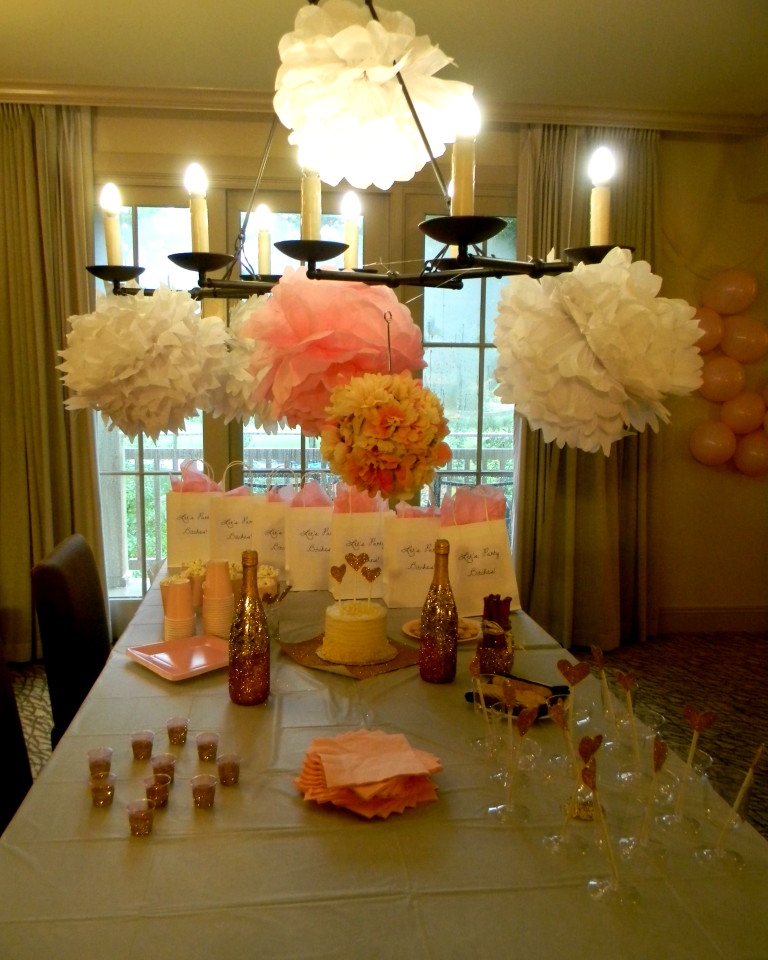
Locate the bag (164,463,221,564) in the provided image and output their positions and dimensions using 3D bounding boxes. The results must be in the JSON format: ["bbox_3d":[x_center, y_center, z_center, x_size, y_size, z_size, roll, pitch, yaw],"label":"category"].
[{"bbox_3d":[-0.679,0.123,3.022,0.199,0.372,0.111,0,7,-6],"label":"bag"}]

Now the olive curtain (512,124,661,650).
[{"bbox_3d":[1.056,-0.422,4.337,0.713,2.652,0.171,0,7,-5],"label":"olive curtain"}]

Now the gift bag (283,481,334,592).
[{"bbox_3d":[-0.215,0.170,2.717,0.199,0.362,0.111,-1,7,-8],"label":"gift bag"}]

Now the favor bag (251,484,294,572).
[{"bbox_3d":[-0.343,0.175,2.744,0.200,0.295,0.110,-1,7,-7],"label":"favor bag"}]

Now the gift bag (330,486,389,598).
[{"bbox_3d":[-0.067,0.184,2.613,0.201,0.362,0.111,-1,7,-12],"label":"gift bag"}]

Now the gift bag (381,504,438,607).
[{"bbox_3d":[0.099,0.215,2.436,0.200,0.295,0.110,-1,7,-7],"label":"gift bag"}]

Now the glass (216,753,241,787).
[{"bbox_3d":[-0.263,0.495,1.408,0.041,0.040,0.041,0,7,0],"label":"glass"}]

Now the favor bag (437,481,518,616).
[{"bbox_3d":[0.272,0.204,2.455,0.208,0.367,0.116,-3,8,-27],"label":"favor bag"}]

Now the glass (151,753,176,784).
[{"bbox_3d":[-0.366,0.477,1.375,0.042,0.050,0.042,-1,7,-7],"label":"glass"}]

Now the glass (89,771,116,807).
[{"bbox_3d":[-0.445,0.486,1.305,0.042,0.050,0.042,-1,7,-7],"label":"glass"}]

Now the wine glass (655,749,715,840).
[{"bbox_3d":[0.442,0.467,1.235,0.090,0.106,0.090,-1,7,-7],"label":"wine glass"}]

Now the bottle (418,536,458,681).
[{"bbox_3d":[0.123,0.287,1.816,0.085,0.312,0.085,-1,7,-7],"label":"bottle"}]

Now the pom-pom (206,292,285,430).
[{"bbox_3d":[-0.277,-0.268,1.920,0.335,0.320,0.335,-1,7,-7],"label":"pom-pom"}]

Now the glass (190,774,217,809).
[{"bbox_3d":[-0.289,0.504,1.336,0.042,0.040,0.042,0,7,0],"label":"glass"}]

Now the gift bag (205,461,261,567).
[{"bbox_3d":[-0.511,0.134,2.946,0.196,0.372,0.111,0,7,-7],"label":"gift bag"}]

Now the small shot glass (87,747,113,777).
[{"bbox_3d":[-0.487,0.491,1.426,0.041,0.040,0.041,0,7,0],"label":"small shot glass"}]

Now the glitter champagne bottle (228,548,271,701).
[{"bbox_3d":[-0.285,0.310,1.762,0.086,0.319,0.086,0,7,0],"label":"glitter champagne bottle"}]

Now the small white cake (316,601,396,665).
[{"bbox_3d":[-0.067,0.364,2.013,0.190,0.105,0.190,-1,7,-7],"label":"small white cake"}]

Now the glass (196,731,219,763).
[{"bbox_3d":[-0.318,0.484,1.498,0.042,0.040,0.042,0,7,0],"label":"glass"}]

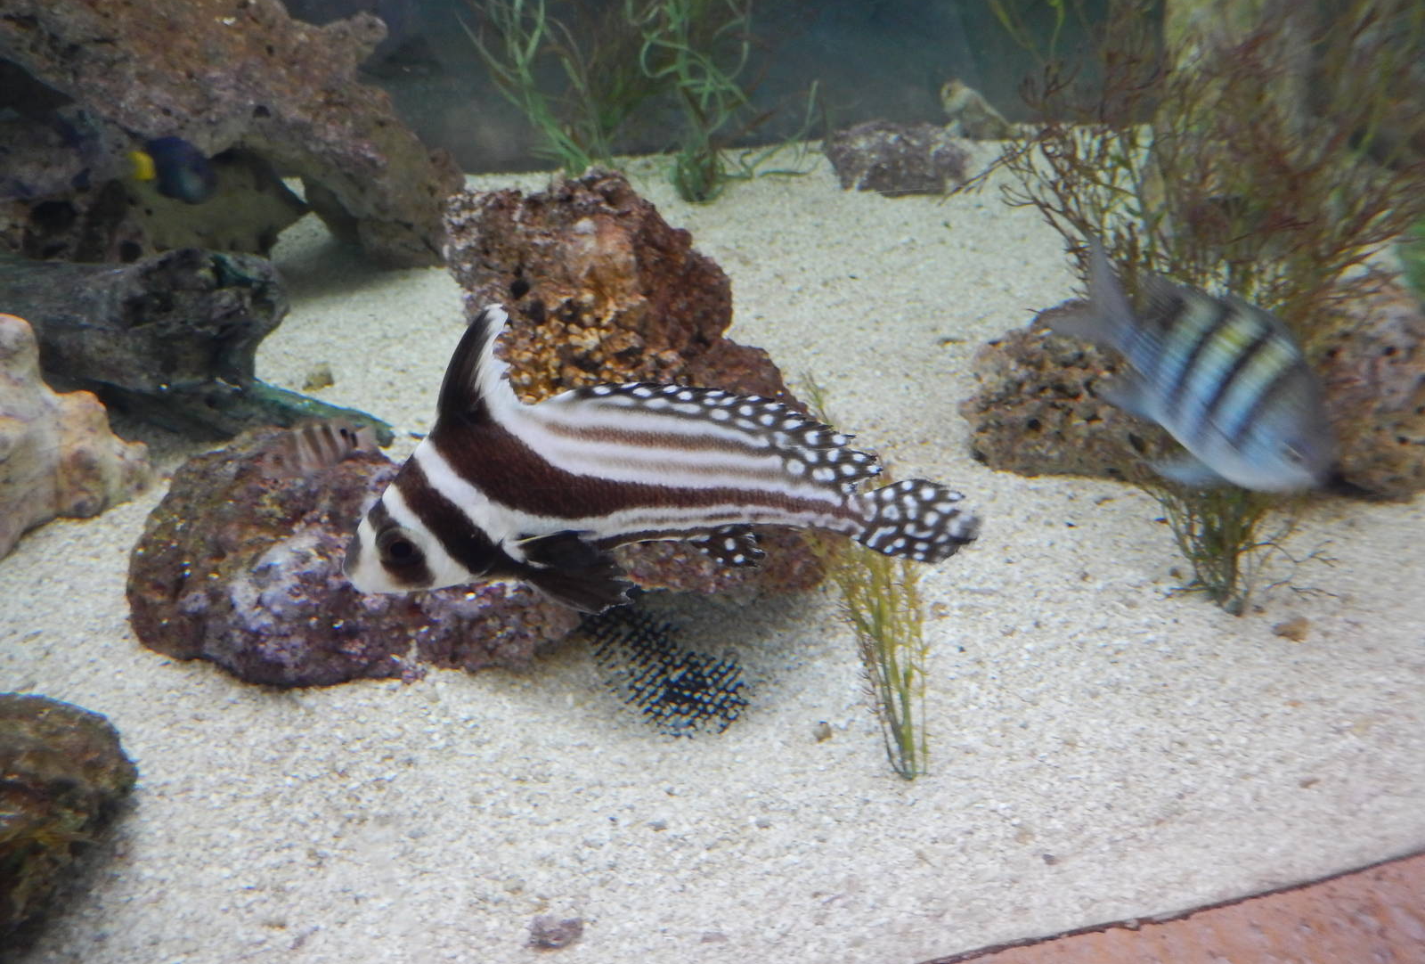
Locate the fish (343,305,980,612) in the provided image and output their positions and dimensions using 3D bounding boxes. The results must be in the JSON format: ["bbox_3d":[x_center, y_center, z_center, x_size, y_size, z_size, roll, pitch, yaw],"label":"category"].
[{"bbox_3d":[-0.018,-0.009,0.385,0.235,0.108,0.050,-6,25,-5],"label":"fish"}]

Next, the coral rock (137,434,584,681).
[{"bbox_3d":[-0.182,0.038,0.560,0.232,0.090,0.150,0,32,0],"label":"coral rock"}]

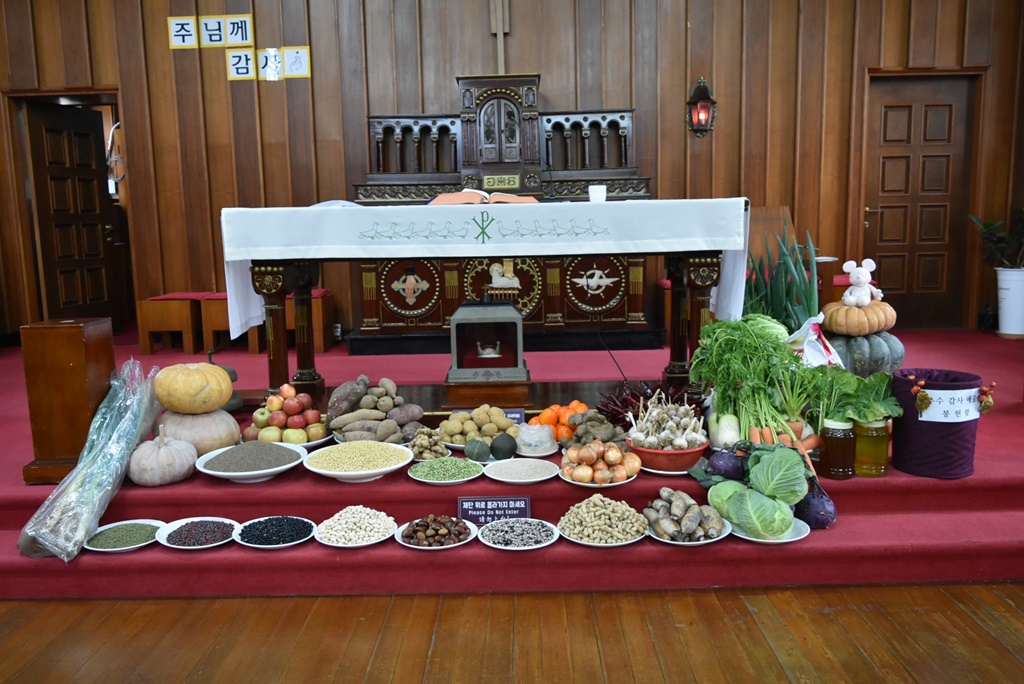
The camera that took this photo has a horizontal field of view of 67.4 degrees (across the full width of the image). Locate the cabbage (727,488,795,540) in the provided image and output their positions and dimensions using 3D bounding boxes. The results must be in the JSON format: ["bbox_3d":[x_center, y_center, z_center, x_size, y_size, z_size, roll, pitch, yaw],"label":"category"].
[{"bbox_3d":[0.782,0.542,2.420,0.205,0.140,0.180,-1,8,1],"label":"cabbage"}]

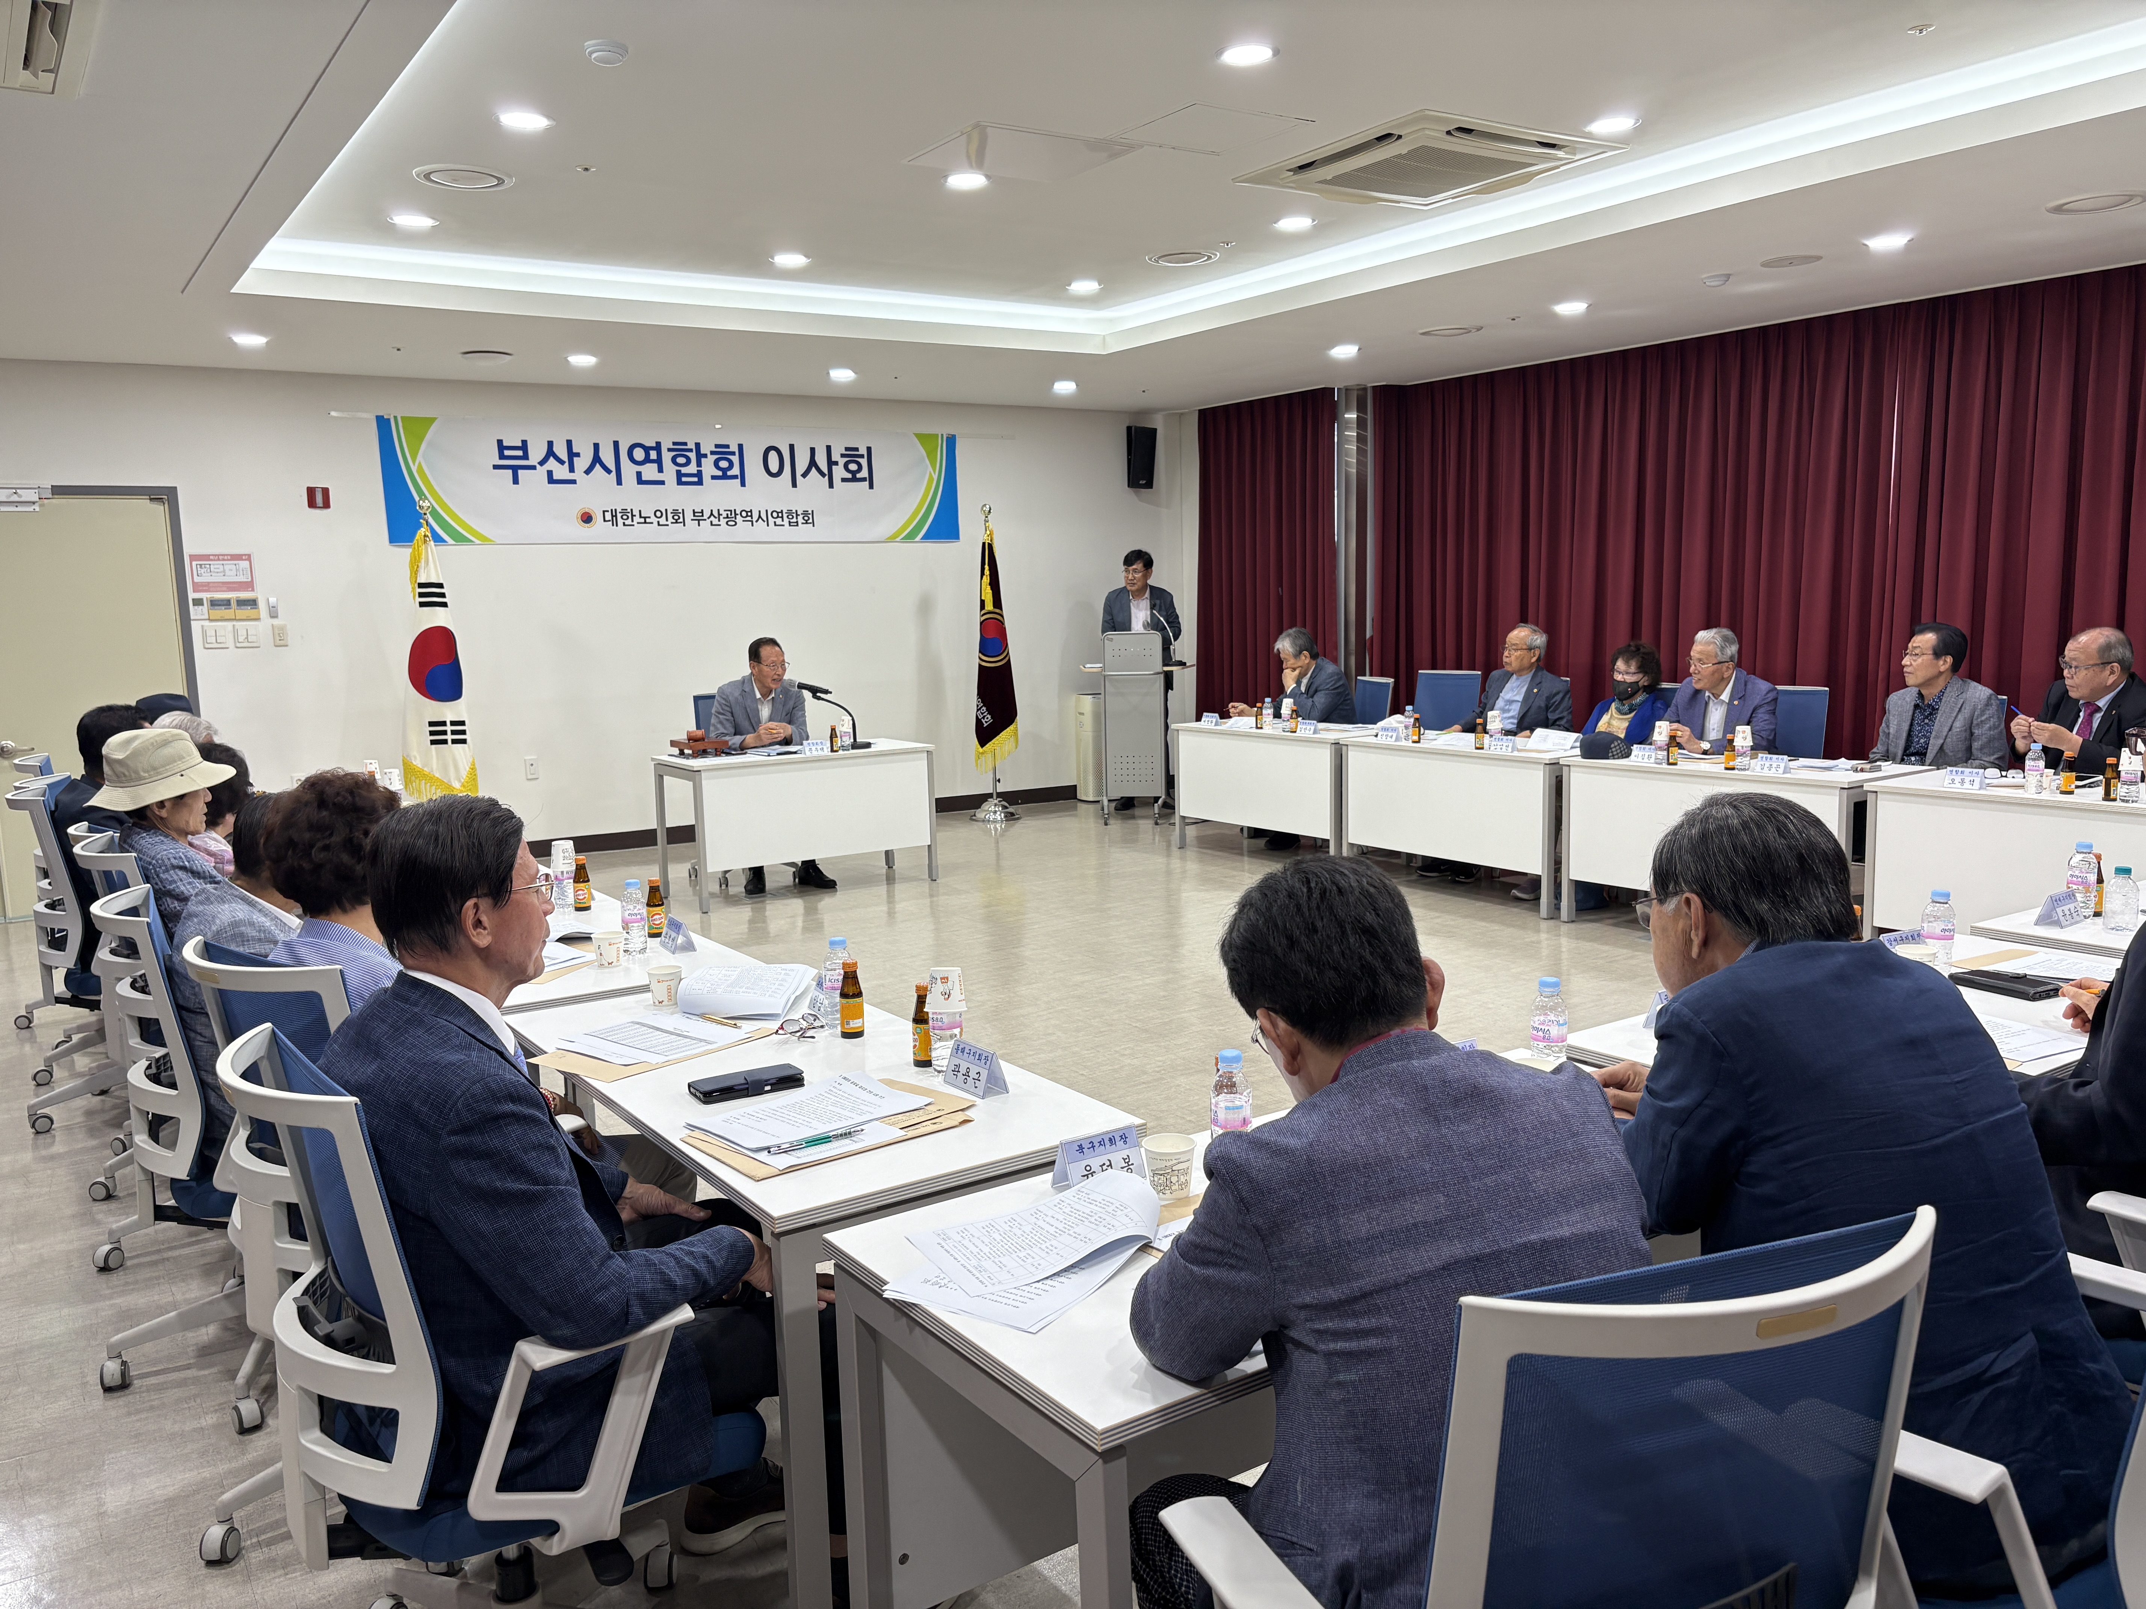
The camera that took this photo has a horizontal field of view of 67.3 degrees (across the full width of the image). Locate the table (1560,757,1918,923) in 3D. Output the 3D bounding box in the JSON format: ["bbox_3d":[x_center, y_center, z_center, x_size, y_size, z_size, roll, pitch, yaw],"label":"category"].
[{"bbox_3d":[2.843,0.191,6.878,0.600,0.724,1.350,-7,9,-36],"label":"table"}]

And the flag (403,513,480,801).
[{"bbox_3d":[-3.350,-0.790,8.554,0.394,1.520,0.236,-7,9,-34],"label":"flag"}]

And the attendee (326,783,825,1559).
[{"bbox_3d":[-0.690,0.605,2.308,0.709,1.280,0.542,-7,9,-34],"label":"attendee"}]

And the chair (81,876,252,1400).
[{"bbox_3d":[-1.671,0.654,3.332,0.621,0.965,0.611,-6,9,-31],"label":"chair"}]

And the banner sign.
[{"bbox_3d":[-2.285,-1.967,9.929,3.689,0.702,0.020,-7,9,-34],"label":"banner sign"}]

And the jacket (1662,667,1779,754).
[{"bbox_3d":[2.901,-0.320,7.304,0.433,0.650,0.532,-7,9,-34],"label":"jacket"}]

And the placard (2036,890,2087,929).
[{"bbox_3d":[2.199,0.227,3.580,0.123,0.077,0.056,-7,9,-34],"label":"placard"}]

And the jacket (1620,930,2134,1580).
[{"bbox_3d":[0.945,0.483,1.983,0.552,0.660,0.571,-7,9,-34],"label":"jacket"}]

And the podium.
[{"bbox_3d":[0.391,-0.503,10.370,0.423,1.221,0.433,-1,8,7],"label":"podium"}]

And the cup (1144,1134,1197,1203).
[{"bbox_3d":[0.130,0.481,2.135,0.072,0.075,0.072,-1,8,0],"label":"cup"}]

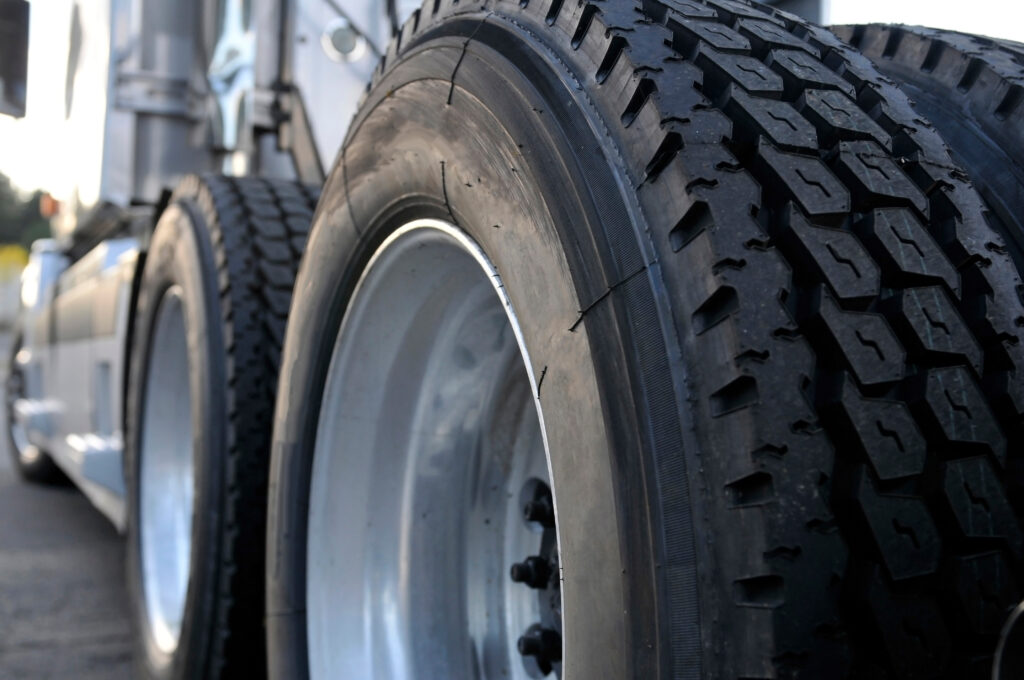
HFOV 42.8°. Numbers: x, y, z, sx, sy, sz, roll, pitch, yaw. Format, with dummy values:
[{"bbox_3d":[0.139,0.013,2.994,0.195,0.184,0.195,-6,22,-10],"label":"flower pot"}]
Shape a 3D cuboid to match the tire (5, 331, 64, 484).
[{"bbox_3d":[-2.689,0.324,7.439,0.285,1.040,1.040,2,-2,-23],"label":"tire"}]

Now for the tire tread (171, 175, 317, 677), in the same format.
[{"bbox_3d":[-0.503,0.239,2.370,0.285,1.040,1.040,2,-2,-23],"label":"tire tread"}]

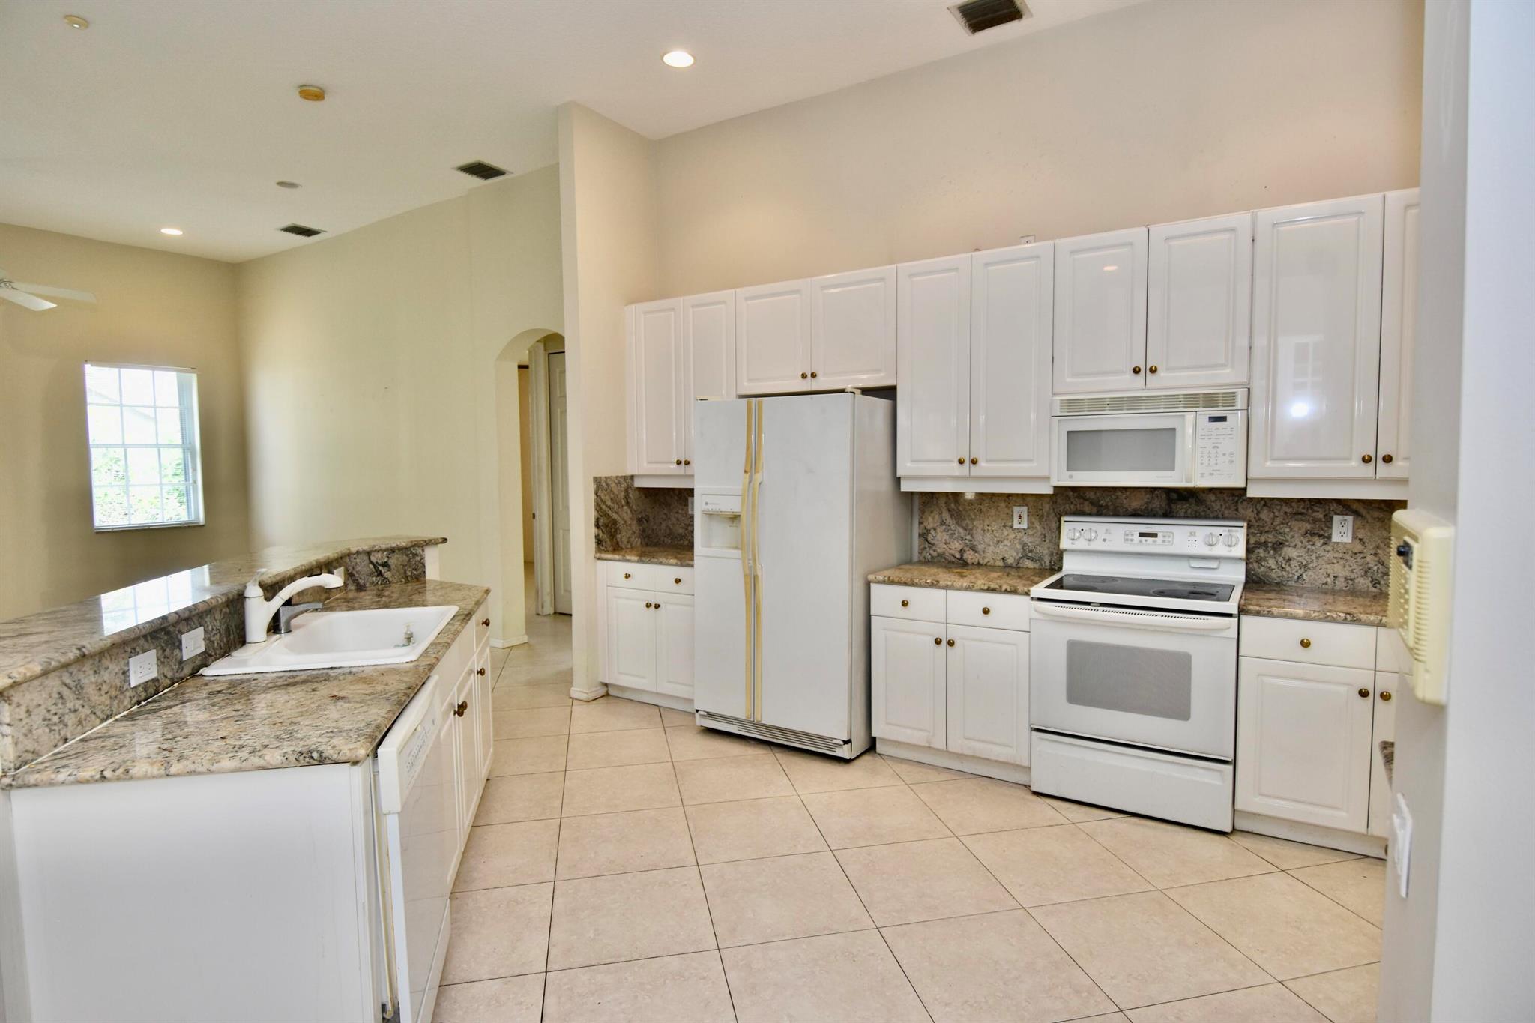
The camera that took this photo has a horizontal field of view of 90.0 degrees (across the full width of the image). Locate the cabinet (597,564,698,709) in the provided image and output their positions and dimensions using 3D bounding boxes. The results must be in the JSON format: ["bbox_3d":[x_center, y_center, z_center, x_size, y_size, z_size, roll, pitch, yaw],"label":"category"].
[{"bbox_3d":[-0.510,0.721,4.742,0.820,0.871,0.623,2,4,32],"label":"cabinet"}]

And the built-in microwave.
[{"bbox_3d":[1.702,-0.318,3.435,0.758,0.407,0.365,2,4,32],"label":"built-in microwave"}]

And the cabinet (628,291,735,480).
[{"bbox_3d":[-0.448,-0.738,4.794,0.846,1.109,0.326,2,4,32],"label":"cabinet"}]

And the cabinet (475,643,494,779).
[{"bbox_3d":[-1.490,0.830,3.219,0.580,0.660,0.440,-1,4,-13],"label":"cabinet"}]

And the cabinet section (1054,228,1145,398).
[{"bbox_3d":[1.553,-0.882,3.534,0.381,0.686,0.330,2,4,32],"label":"cabinet section"}]

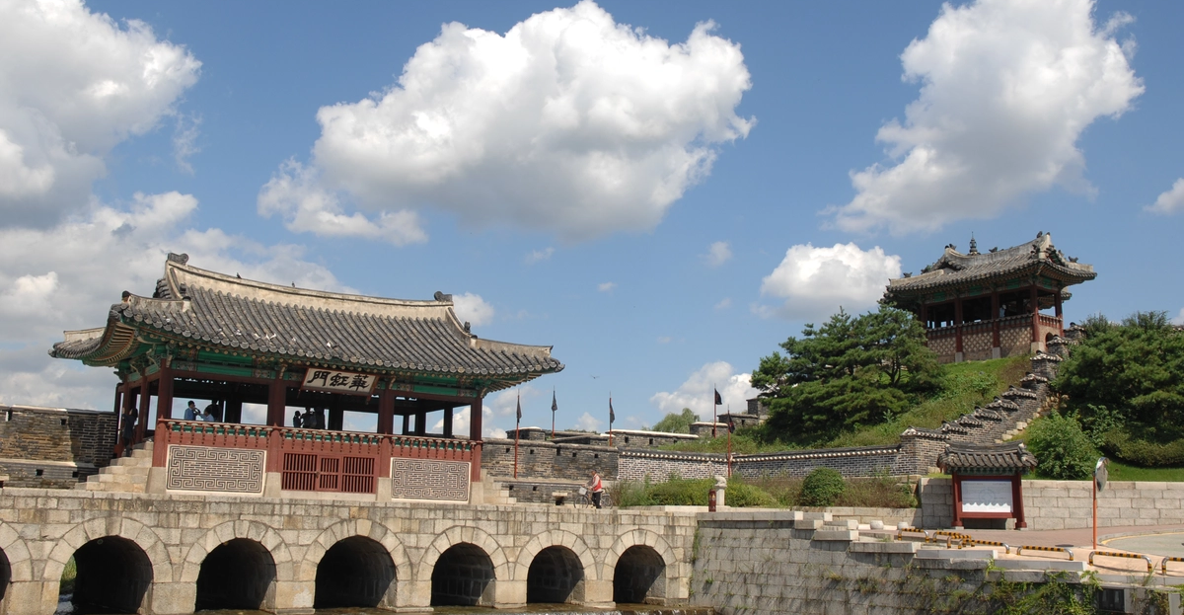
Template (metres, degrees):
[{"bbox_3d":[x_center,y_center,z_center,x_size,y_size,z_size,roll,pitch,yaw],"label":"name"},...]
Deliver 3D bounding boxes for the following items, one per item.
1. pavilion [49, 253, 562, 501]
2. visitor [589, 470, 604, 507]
[{"bbox_3d":[-10.117,2.733,39.610,15.251,7.979,10.201,9,-13,-33],"label":"pavilion"},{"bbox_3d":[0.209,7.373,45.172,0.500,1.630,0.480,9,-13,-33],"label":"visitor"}]

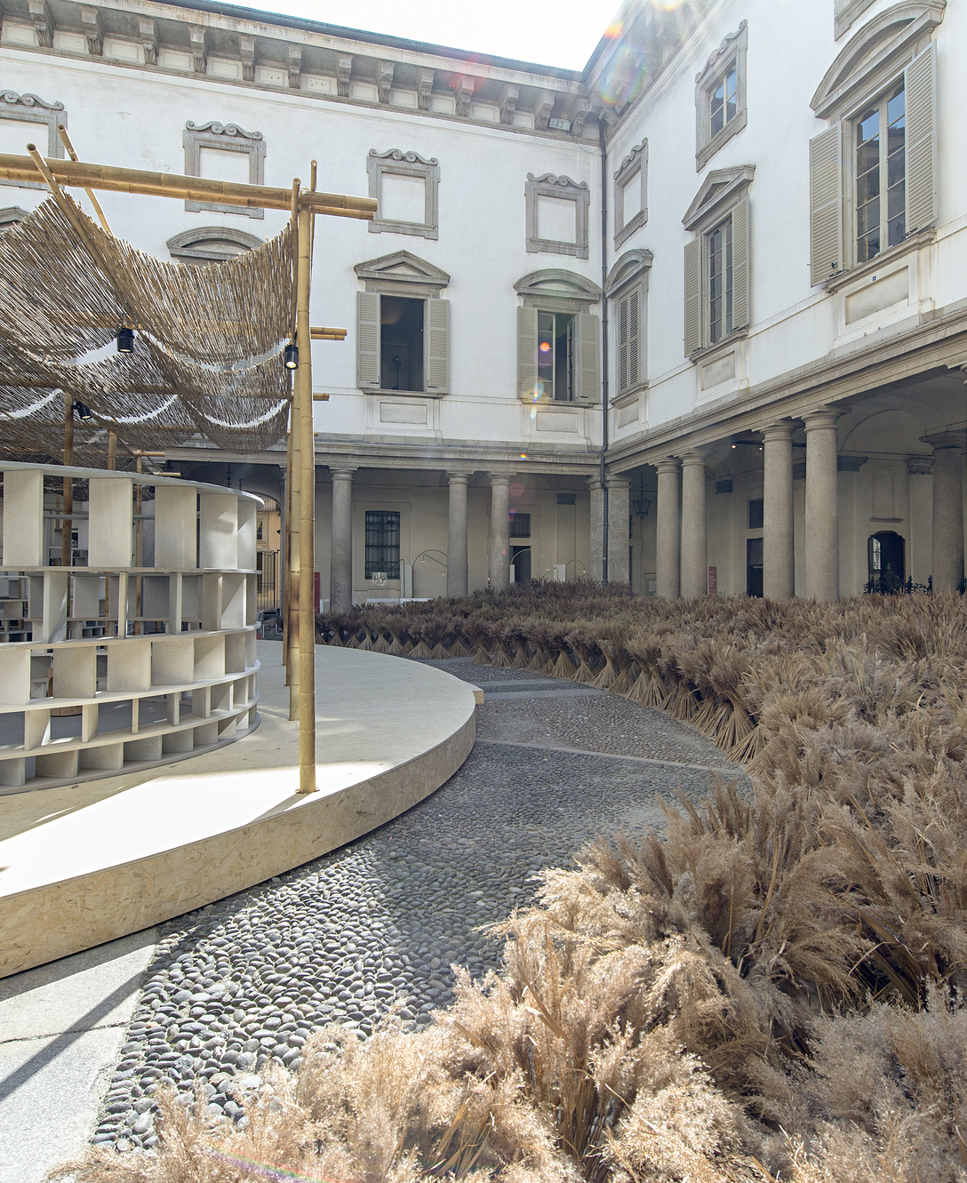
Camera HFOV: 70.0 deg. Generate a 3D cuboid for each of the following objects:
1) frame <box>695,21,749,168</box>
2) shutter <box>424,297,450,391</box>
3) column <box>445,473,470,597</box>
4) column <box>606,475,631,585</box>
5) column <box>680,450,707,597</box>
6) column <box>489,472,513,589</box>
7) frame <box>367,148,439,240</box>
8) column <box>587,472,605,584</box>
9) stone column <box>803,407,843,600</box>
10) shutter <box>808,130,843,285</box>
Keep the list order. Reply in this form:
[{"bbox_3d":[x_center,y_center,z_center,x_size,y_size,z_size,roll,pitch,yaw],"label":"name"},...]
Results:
[{"bbox_3d":[5.750,-12.149,16.978,0.200,2.480,2.108,-1,1,-16],"label":"frame"},{"bbox_3d":[-1.277,-7.079,19.910,0.741,2.710,0.080,0,0,-16],"label":"shutter"},{"bbox_3d":[-0.822,-1.348,21.964,0.756,4.790,0.756,-1,1,0],"label":"column"},{"bbox_3d":[4.158,-1.062,21.692,0.720,5.023,0.720,0,0,-16],"label":"column"},{"bbox_3d":[5.252,-1.032,17.300,0.660,4.963,0.660,0,0,-16],"label":"column"},{"bbox_3d":[0.558,-1.370,22.368,0.756,4.790,0.756,-1,1,0],"label":"column"},{"bbox_3d":[-2.236,-11.334,19.626,2.079,2.466,0.250,0,0,-16],"label":"frame"},{"bbox_3d":[3.798,-1.423,23.282,0.713,4.790,0.713,-1,1,-16],"label":"column"},{"bbox_3d":[6.478,-1.004,13.162,0.660,4.907,0.660,0,0,-16],"label":"stone column"},{"bbox_3d":[6.806,-7.637,13.709,0.070,2.957,0.645,-1,1,-29],"label":"shutter"}]

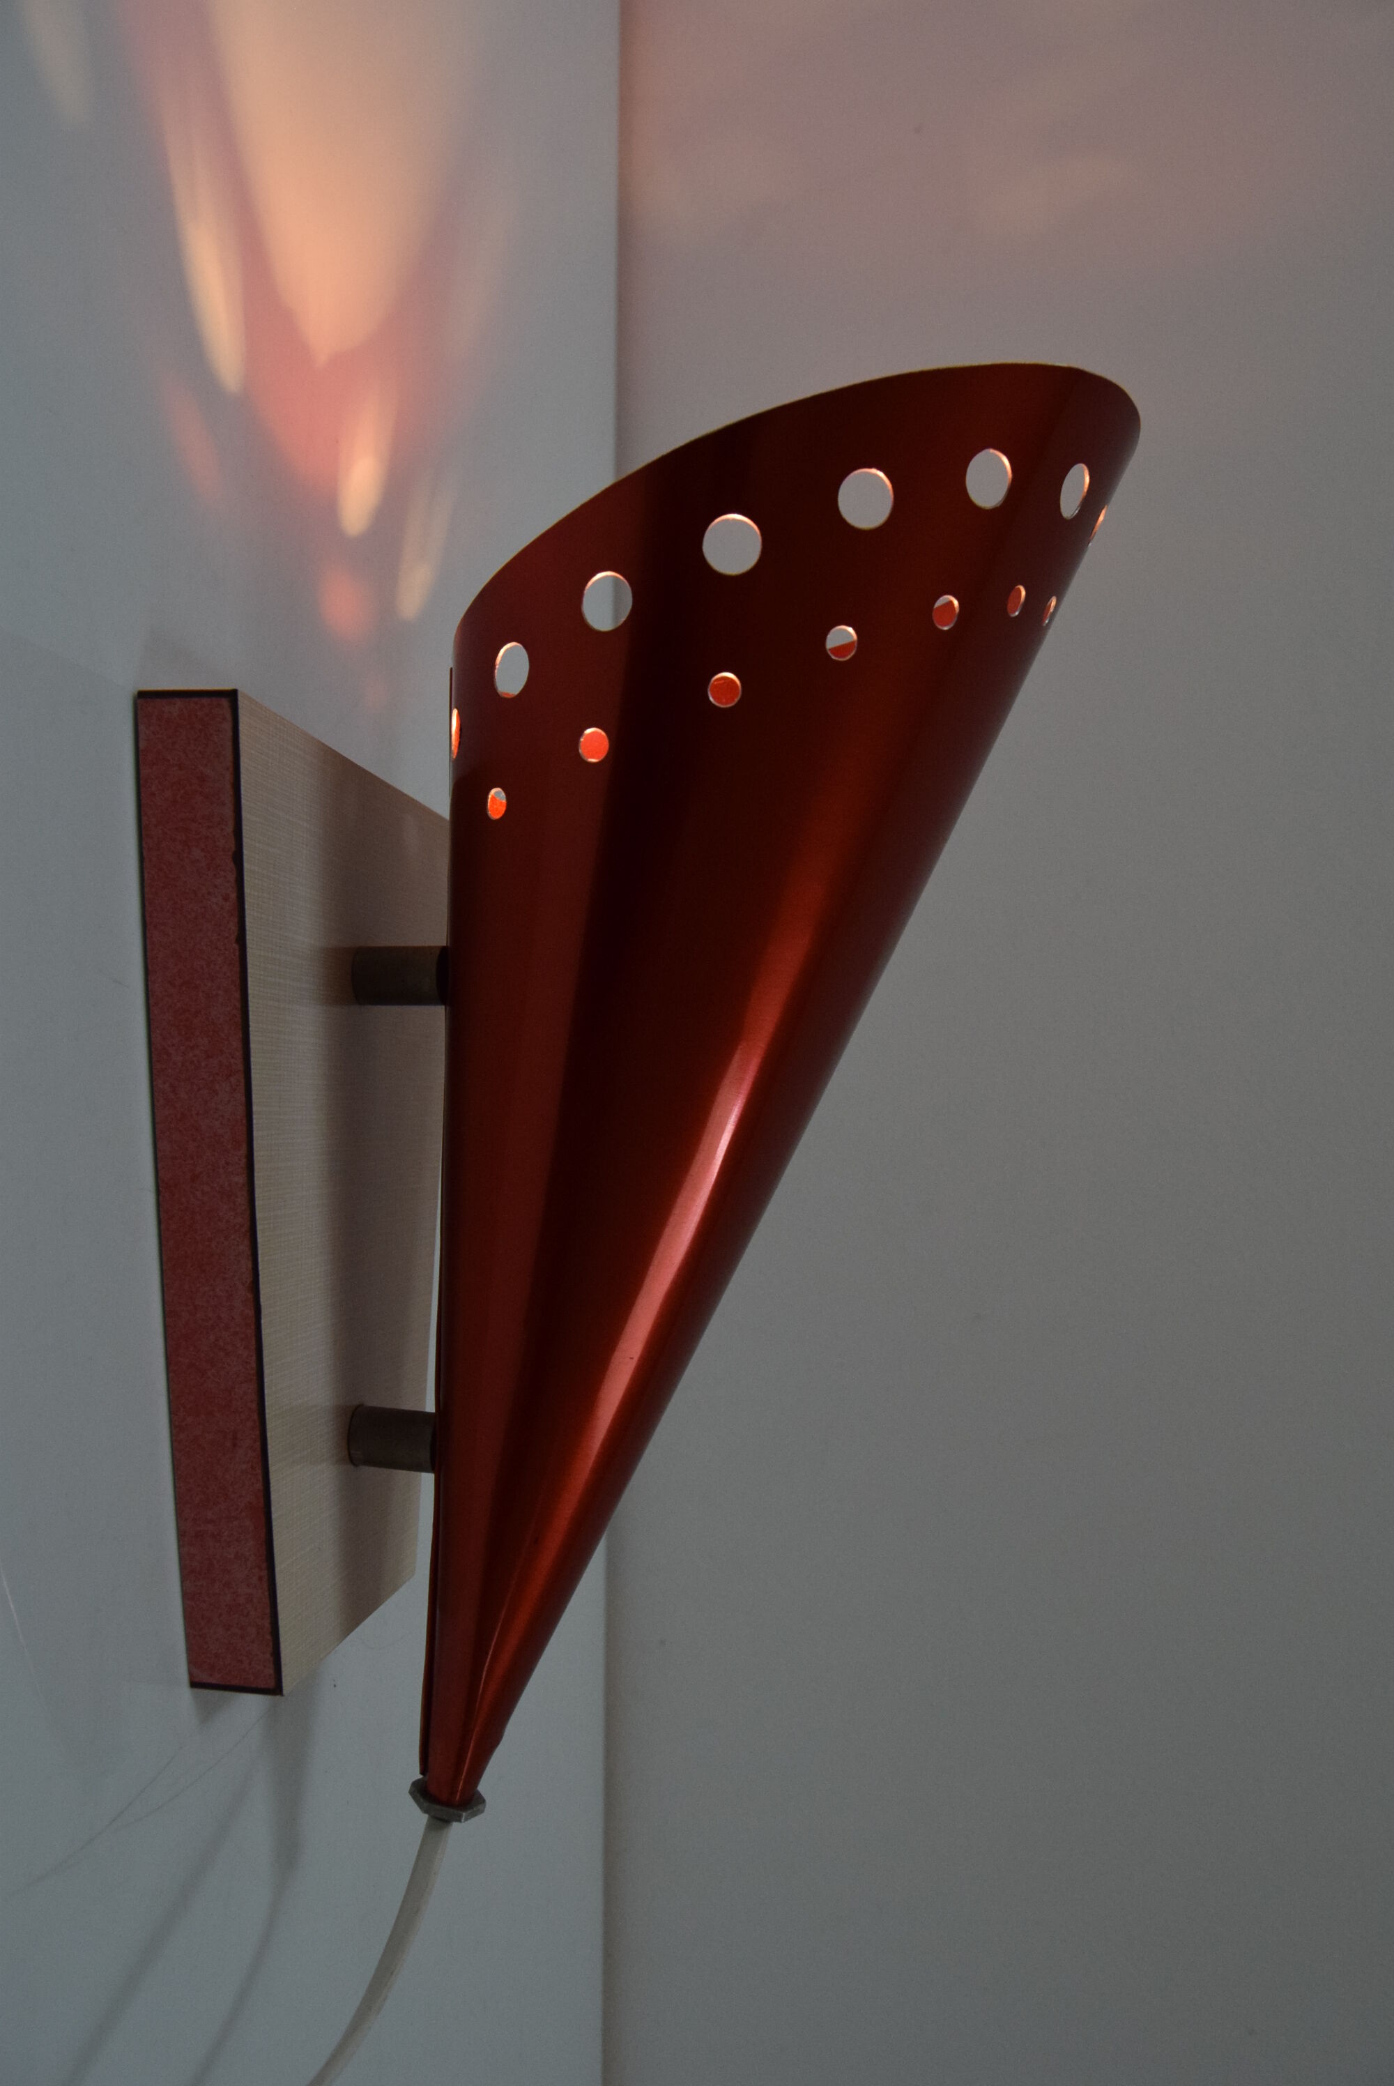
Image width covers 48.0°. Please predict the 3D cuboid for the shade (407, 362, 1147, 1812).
[{"bbox_3d":[0.003,0.021,0.320,0.130,0.295,0.120,8,2,15],"label":"shade"}]

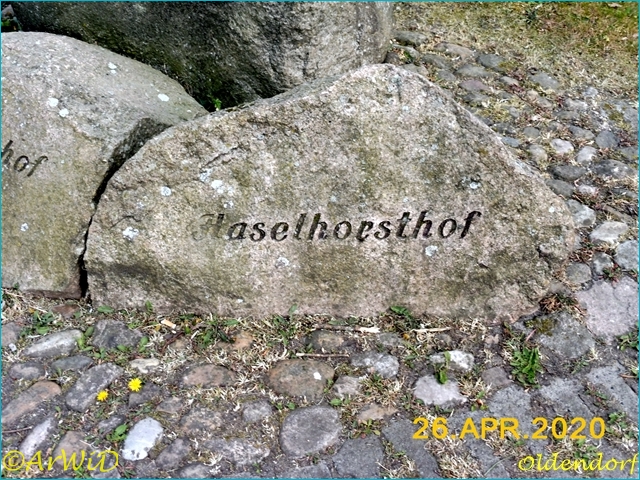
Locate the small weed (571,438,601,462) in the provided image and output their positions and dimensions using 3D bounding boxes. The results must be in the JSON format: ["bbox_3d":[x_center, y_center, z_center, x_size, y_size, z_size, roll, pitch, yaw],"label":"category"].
[{"bbox_3d":[0.489,0.387,1.596,0.051,0.026,0.043,0,38,0],"label":"small weed"}]

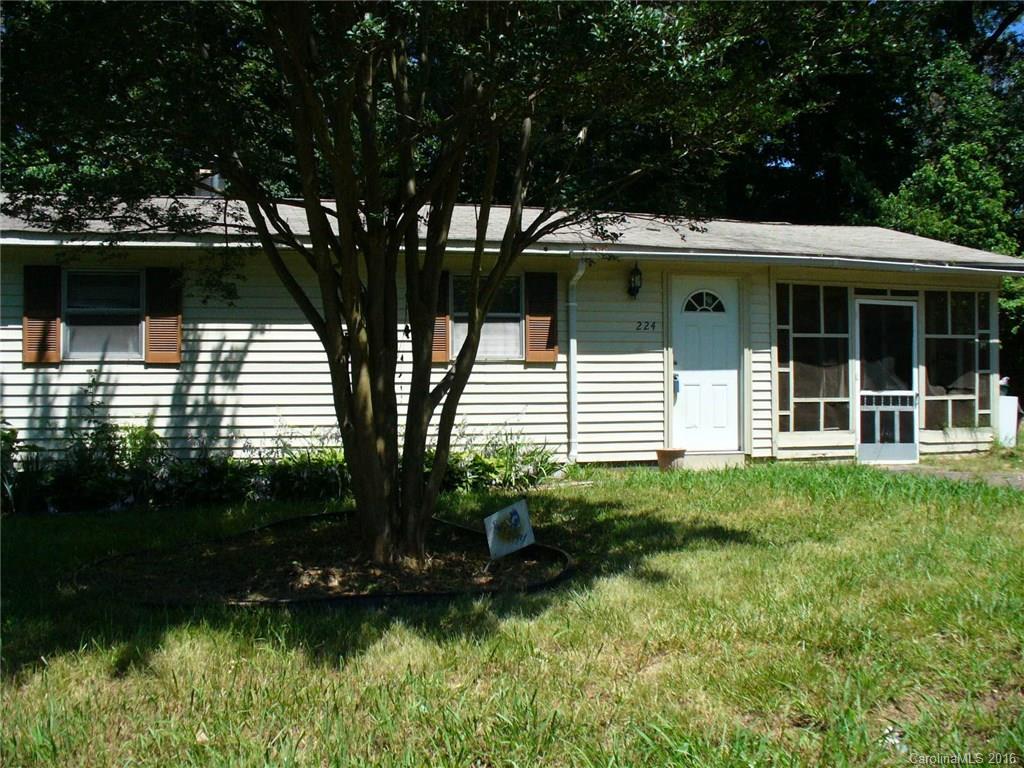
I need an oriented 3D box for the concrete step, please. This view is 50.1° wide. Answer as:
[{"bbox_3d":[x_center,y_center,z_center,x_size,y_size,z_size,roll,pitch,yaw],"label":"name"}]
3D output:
[{"bbox_3d":[2.210,0.906,12.630,0.920,0.210,0.300,0,1,-15],"label":"concrete step"}]

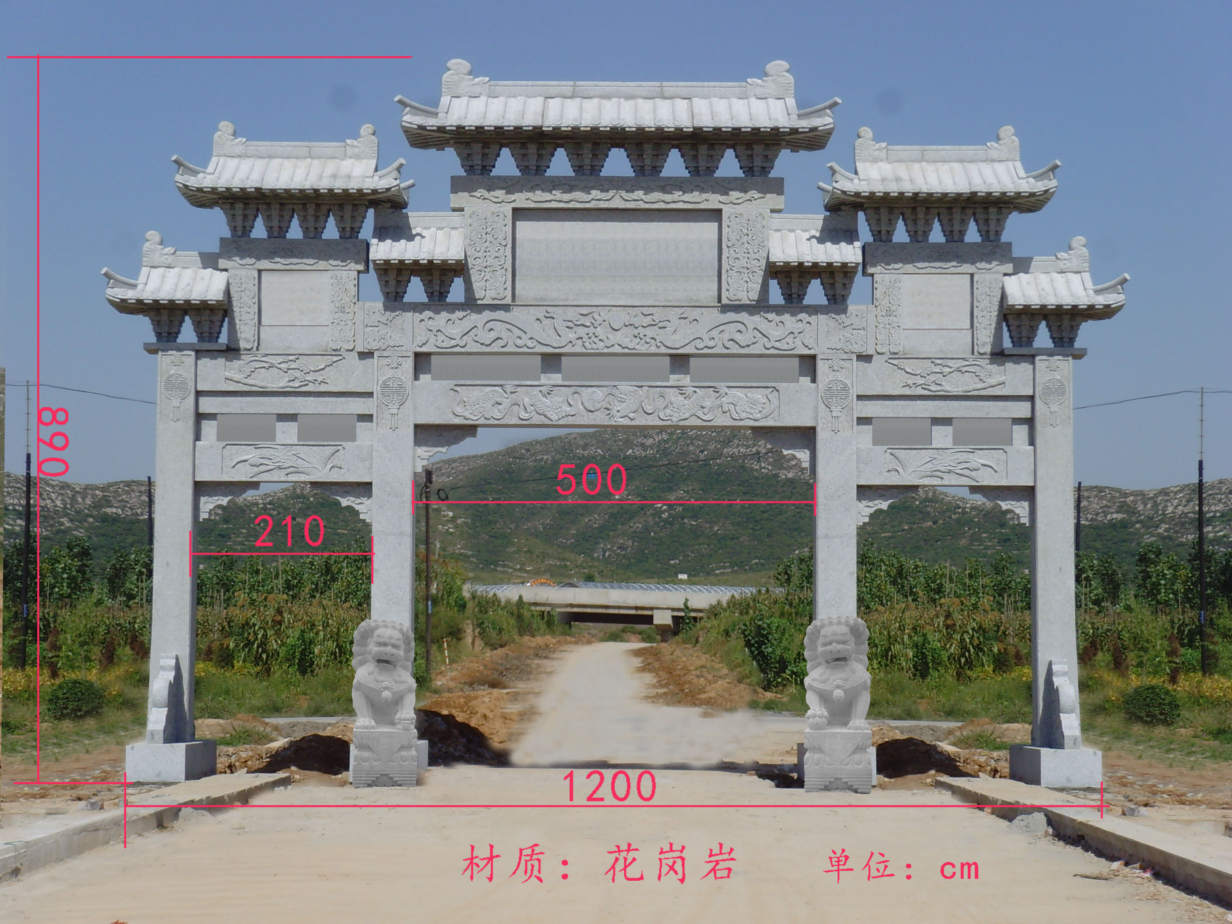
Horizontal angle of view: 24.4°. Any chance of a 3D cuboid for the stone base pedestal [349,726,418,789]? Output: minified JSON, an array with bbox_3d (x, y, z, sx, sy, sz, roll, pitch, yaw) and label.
[{"bbox_3d":[-2.688,3.475,33.556,0.766,0.668,0.920,0,-4,0],"label":"stone base pedestal"}]

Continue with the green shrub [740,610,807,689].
[{"bbox_3d":[4.010,4.735,71.846,1.750,2.000,1.700,0,-4,0],"label":"green shrub"}]

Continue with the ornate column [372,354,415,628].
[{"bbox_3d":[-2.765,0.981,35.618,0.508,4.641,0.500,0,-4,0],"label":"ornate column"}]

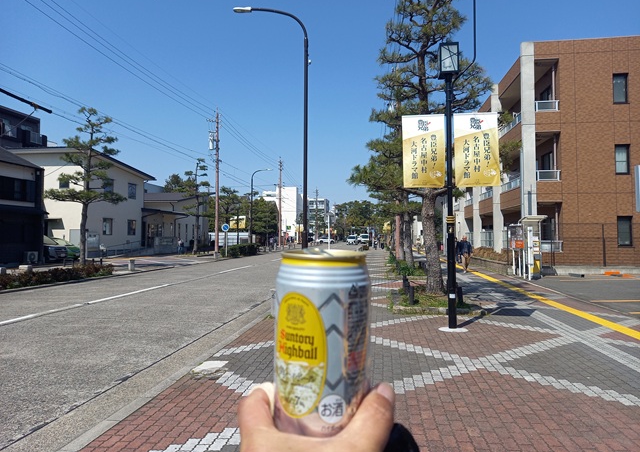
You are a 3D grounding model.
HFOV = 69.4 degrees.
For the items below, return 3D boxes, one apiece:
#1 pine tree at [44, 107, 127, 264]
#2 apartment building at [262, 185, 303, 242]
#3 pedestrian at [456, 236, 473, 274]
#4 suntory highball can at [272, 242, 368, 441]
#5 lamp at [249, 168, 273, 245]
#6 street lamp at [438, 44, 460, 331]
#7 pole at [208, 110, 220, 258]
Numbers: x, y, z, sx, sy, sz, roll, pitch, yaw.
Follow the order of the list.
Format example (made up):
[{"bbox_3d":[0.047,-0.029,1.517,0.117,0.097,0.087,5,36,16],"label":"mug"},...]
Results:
[{"bbox_3d":[-13.403,-2.286,26.506,4.600,9.050,4.400,0,-1,8],"label":"pine tree"},{"bbox_3d":[-8.638,-2.186,106.672,8.600,12.600,10.000,0,-1,8],"label":"apartment building"},{"bbox_3d":[6.411,1.237,20.419,0.580,1.640,0.500,0,-1,8],"label":"pedestrian"},{"bbox_3d":[0.002,0.081,0.322,0.066,0.122,0.066,0,1,0],"label":"suntory highball can"},{"bbox_3d":[-5.540,-1.366,43.968,2.200,8.000,0.300,0,-1,8],"label":"lamp"},{"bbox_3d":[2.268,-0.675,8.058,0.340,4.900,0.340,0,-1,8],"label":"street lamp"},{"bbox_3d":[-7.831,-3.088,34.356,0.850,11.000,0.700,0,-1,8],"label":"pole"}]

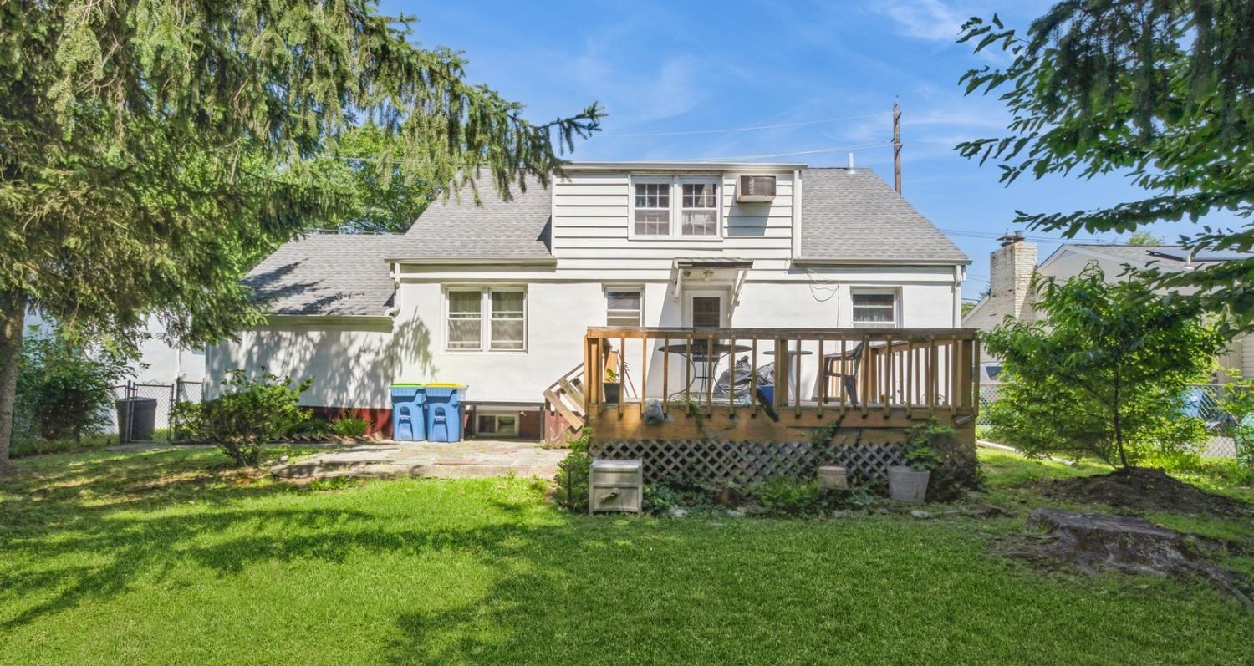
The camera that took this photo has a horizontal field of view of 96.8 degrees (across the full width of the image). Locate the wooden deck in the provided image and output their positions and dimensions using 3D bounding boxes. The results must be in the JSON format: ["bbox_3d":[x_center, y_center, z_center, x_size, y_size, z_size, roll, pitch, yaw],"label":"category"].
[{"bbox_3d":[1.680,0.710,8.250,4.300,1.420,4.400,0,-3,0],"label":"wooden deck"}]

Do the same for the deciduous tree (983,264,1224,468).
[{"bbox_3d":[6.150,0.430,7.300,2.650,2.650,2.500,0,-3,0],"label":"deciduous tree"}]

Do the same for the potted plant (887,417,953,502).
[{"bbox_3d":[3.030,1.350,5.800,0.600,0.860,0.520,0,-3,0],"label":"potted plant"}]

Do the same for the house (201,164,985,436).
[{"bbox_3d":[-0.700,-1.000,14.400,14.100,6.600,8.300,0,-3,0],"label":"house"}]

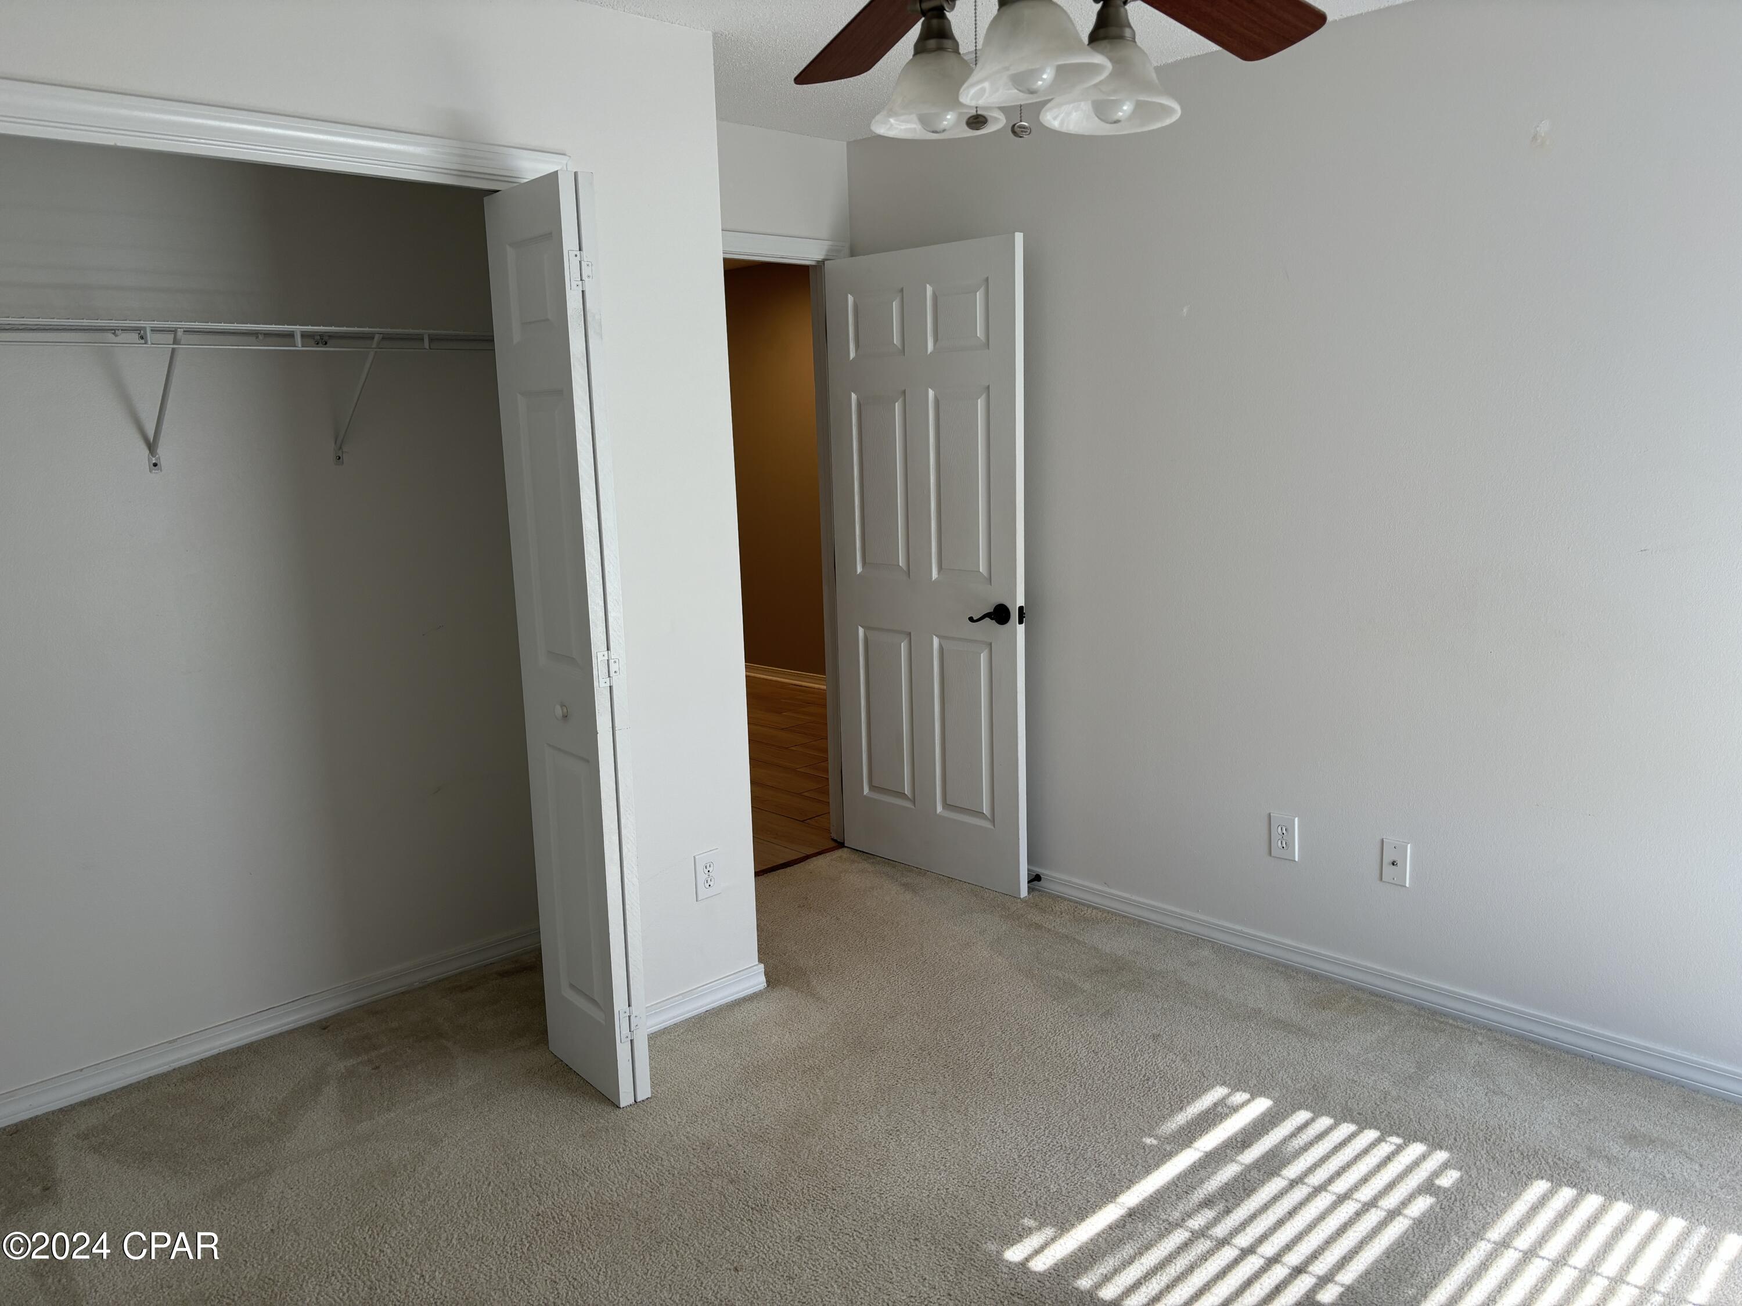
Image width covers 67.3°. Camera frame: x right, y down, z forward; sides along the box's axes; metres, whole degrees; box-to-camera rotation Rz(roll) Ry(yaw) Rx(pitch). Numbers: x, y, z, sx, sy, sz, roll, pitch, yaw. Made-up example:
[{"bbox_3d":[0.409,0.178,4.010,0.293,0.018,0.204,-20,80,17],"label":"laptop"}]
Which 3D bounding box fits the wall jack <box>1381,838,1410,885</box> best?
[{"bbox_3d":[1.344,0.539,3.353,0.012,0.116,0.071,-11,14,-43],"label":"wall jack"}]

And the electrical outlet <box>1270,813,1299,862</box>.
[{"bbox_3d":[1.129,0.505,3.578,0.008,0.124,0.080,-11,14,-43],"label":"electrical outlet"}]

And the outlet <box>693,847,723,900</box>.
[{"bbox_3d":[-0.423,0.578,3.407,0.080,0.124,0.008,-11,14,-43],"label":"outlet"}]

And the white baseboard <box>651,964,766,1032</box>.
[{"bbox_3d":[-0.442,0.906,3.432,0.424,0.072,0.016,-11,14,-43],"label":"white baseboard"}]

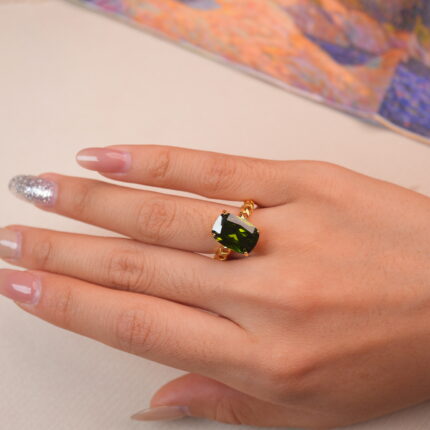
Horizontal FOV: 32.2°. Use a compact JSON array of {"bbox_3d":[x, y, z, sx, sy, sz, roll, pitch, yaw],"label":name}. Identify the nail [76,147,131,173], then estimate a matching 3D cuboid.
[{"bbox_3d":[-0.038,-0.019,0.255,0.018,0.004,0.009,3,75,11],"label":"nail"}]

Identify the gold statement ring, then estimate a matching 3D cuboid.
[{"bbox_3d":[0.007,0.005,0.243,0.013,0.025,0.021,28,82,3],"label":"gold statement ring"}]

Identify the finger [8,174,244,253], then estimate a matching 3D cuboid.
[{"bbox_3d":[-0.030,-0.002,0.251,0.084,0.017,0.018,11,76,9],"label":"finger"}]

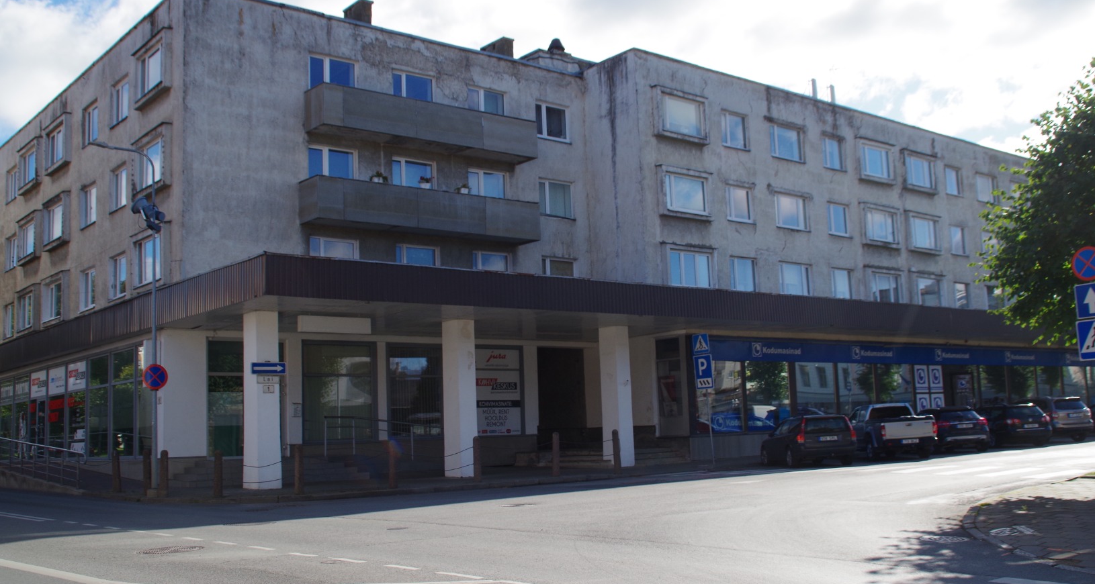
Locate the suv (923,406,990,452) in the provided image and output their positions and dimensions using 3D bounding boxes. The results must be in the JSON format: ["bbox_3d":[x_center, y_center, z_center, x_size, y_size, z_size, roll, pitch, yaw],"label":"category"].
[{"bbox_3d":[13.483,4.782,37.930,1.810,1.500,4.420,-2,-7,-2],"label":"suv"}]

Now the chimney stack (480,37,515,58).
[{"bbox_3d":[-1.910,-8.907,42.474,0.520,1.500,1.440,4,-9,-41],"label":"chimney stack"}]

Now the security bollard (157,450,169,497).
[{"bbox_3d":[-8.946,4.243,25.500,0.200,1.090,0.200,4,-9,-41],"label":"security bollard"}]

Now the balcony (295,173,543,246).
[{"bbox_3d":[-3.857,-2.512,35.072,8.455,1.298,1.180,4,-9,-41],"label":"balcony"}]

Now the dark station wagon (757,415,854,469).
[{"bbox_3d":[7.634,4.448,32.661,1.820,1.480,4.710,-2,-7,-3],"label":"dark station wagon"}]

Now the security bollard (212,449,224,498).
[{"bbox_3d":[-7.343,4.073,24.400,0.200,1.090,0.200,4,-9,-41],"label":"security bollard"}]

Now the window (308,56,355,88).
[{"bbox_3d":[-6.669,-6.601,34.218,1.671,1.347,0.140,4,-9,-41],"label":"window"}]

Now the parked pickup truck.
[{"bbox_3d":[10.545,4.411,34.666,1.800,1.740,5.000,-2,-7,-2],"label":"parked pickup truck"}]

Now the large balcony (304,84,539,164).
[{"bbox_3d":[-3.877,-5.351,35.515,8.248,1.278,1.180,4,-9,-41],"label":"large balcony"}]

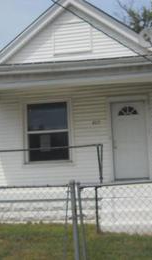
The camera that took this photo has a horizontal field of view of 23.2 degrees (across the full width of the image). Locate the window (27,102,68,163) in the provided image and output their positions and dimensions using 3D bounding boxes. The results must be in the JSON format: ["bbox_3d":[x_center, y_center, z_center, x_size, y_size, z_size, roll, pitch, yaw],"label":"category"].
[{"bbox_3d":[-0.758,0.041,9.975,1.110,1.570,0.100,-4,-5,9],"label":"window"}]

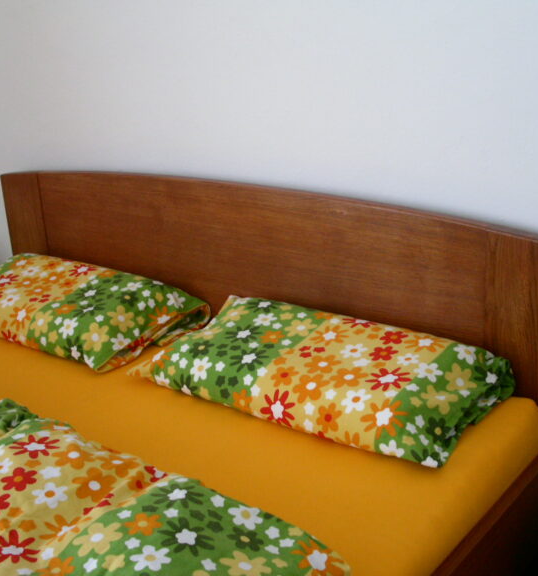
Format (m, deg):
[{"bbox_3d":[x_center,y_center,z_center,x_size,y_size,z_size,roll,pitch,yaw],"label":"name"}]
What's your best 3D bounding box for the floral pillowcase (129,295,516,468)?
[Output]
[{"bbox_3d":[0.097,0.161,1.870,0.804,0.137,0.372,11,23,36],"label":"floral pillowcase"}]

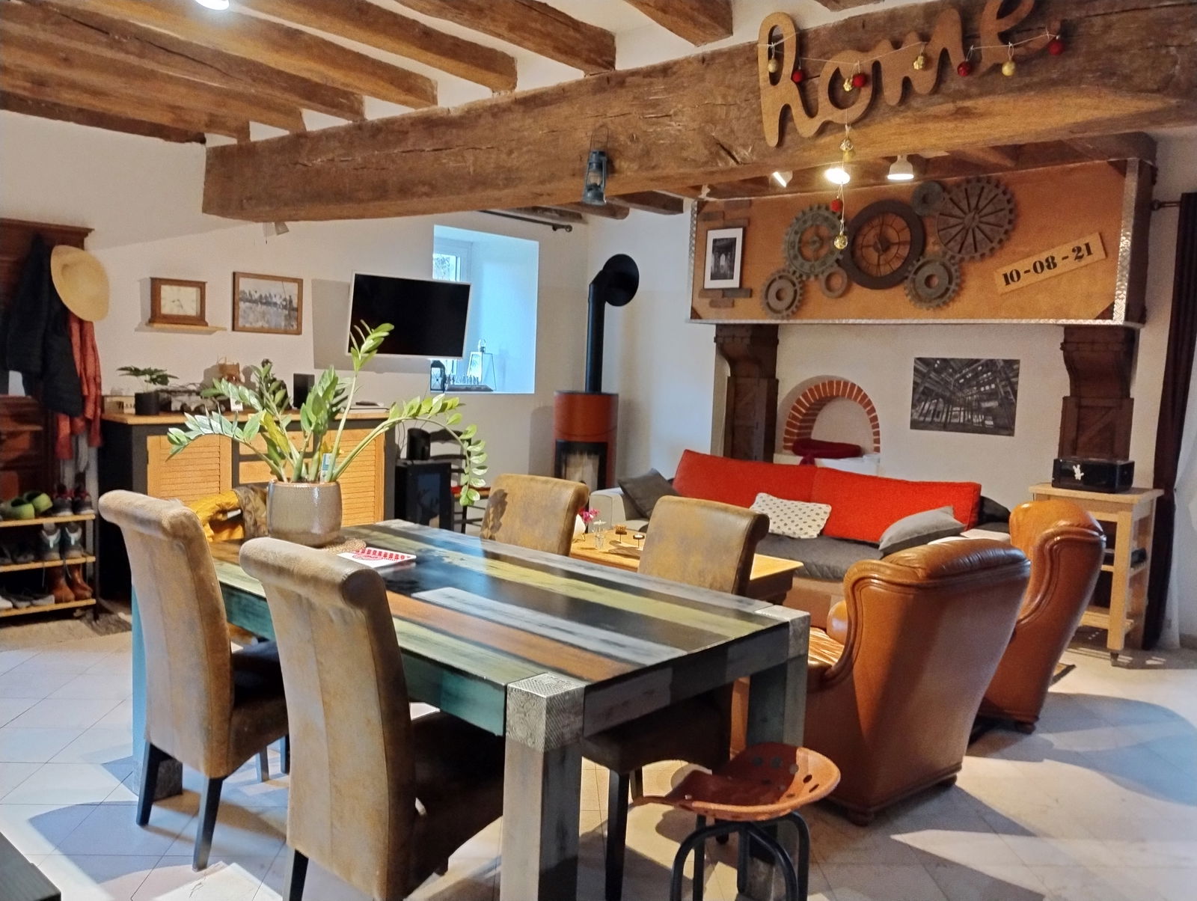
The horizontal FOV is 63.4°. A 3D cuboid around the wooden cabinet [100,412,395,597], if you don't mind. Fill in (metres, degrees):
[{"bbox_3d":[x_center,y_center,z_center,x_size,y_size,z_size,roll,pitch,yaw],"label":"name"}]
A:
[{"bbox_3d":[-2.174,0.279,6.236,0.450,1.010,1.849,6,6,40],"label":"wooden cabinet"}]

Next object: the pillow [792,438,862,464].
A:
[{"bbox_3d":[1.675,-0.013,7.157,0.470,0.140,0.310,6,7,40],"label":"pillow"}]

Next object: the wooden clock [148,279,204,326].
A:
[{"bbox_3d":[-2.526,-0.887,5.830,0.085,0.265,0.337,6,6,40],"label":"wooden clock"}]

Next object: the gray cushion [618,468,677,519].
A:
[{"bbox_3d":[0.355,0.290,6.400,0.400,0.125,0.390,-4,51,-47],"label":"gray cushion"}]

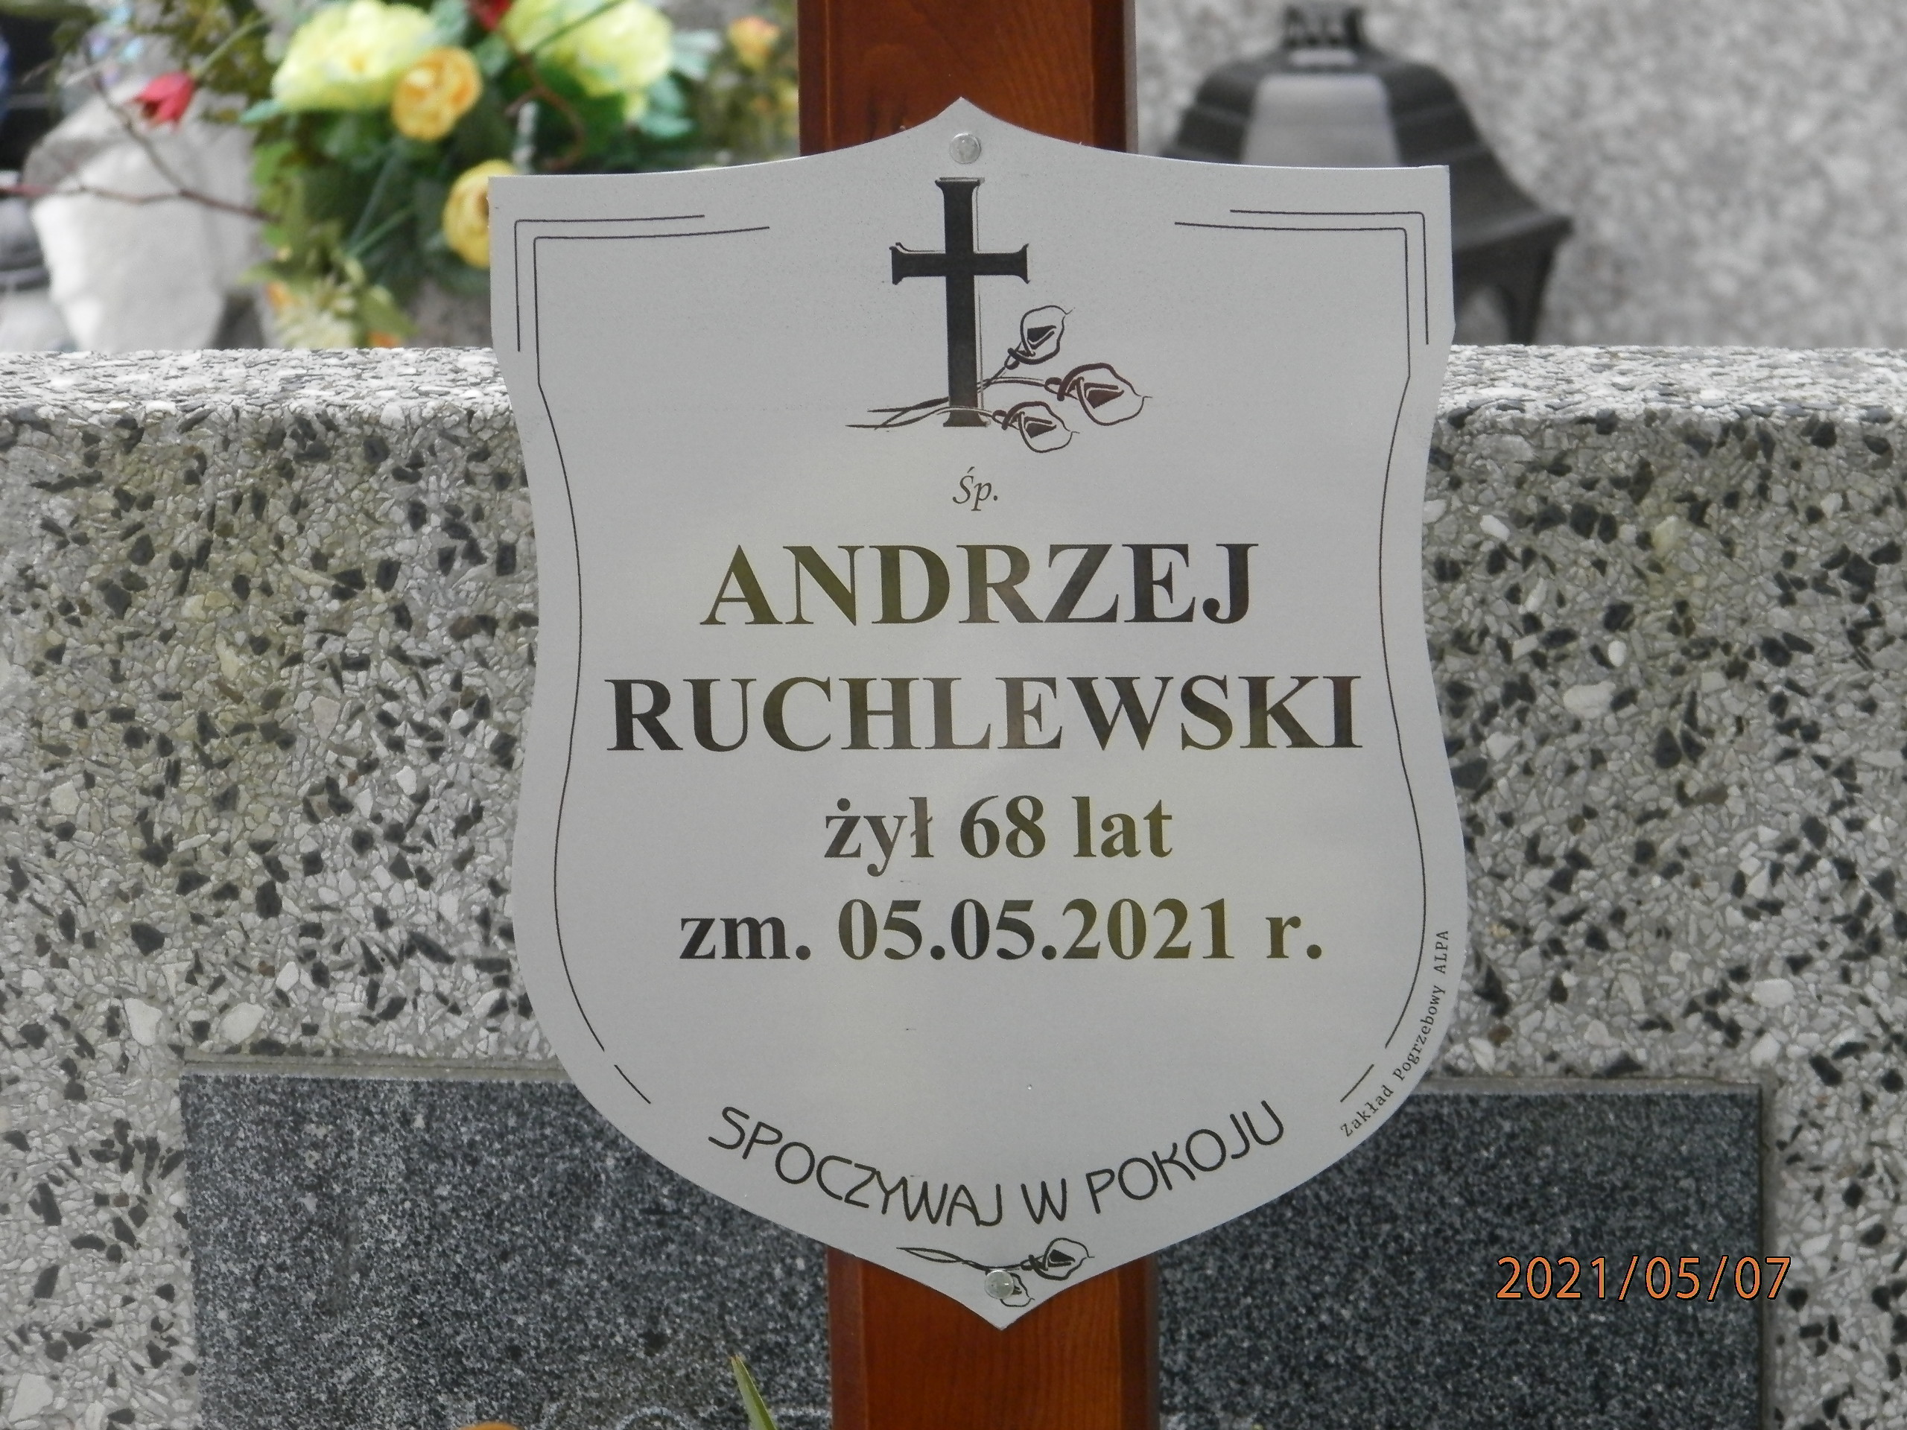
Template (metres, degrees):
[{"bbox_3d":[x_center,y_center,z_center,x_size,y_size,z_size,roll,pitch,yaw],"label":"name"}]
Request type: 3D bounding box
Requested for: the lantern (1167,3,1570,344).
[{"bbox_3d":[0.165,-0.176,5.400,0.215,0.280,0.190,-1,13,0],"label":"lantern"}]

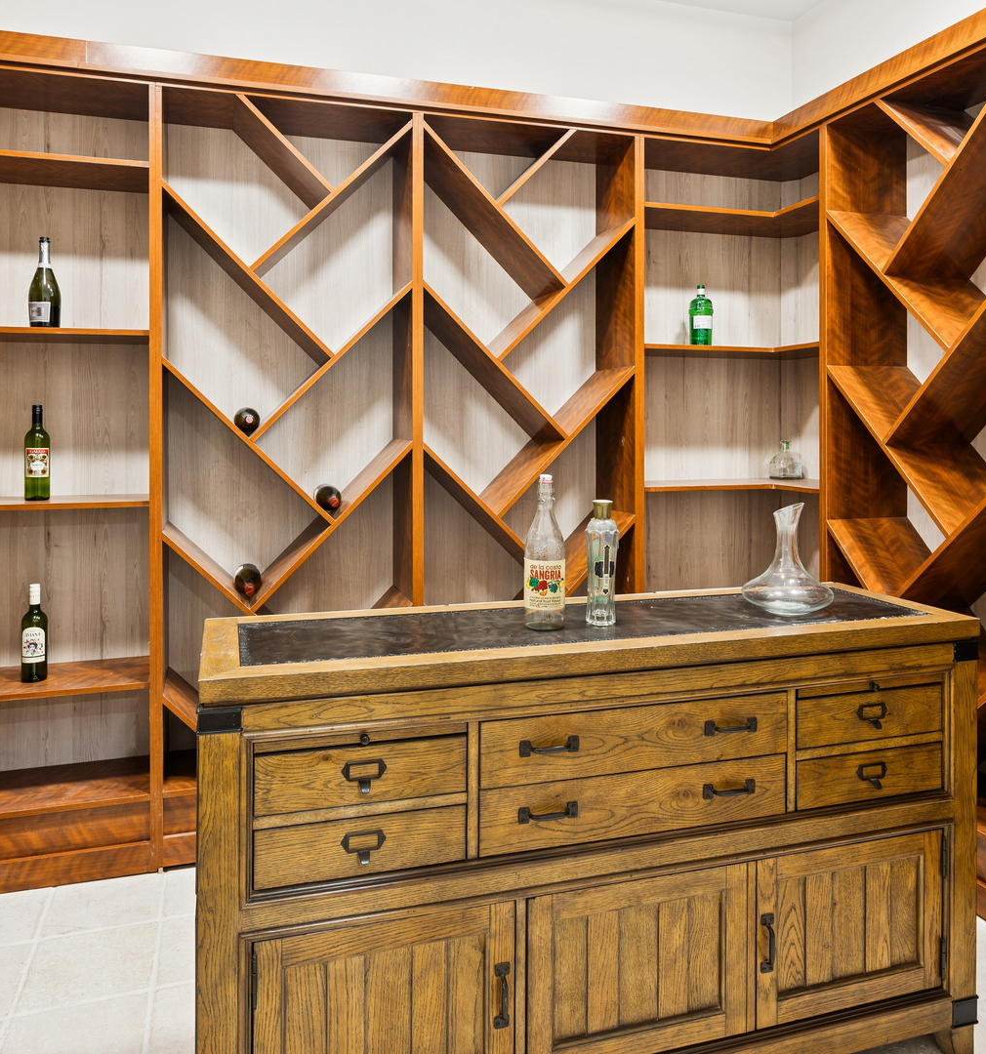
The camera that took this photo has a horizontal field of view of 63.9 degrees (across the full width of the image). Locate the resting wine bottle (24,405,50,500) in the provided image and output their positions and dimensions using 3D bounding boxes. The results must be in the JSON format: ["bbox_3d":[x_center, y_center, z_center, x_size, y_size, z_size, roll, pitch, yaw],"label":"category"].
[{"bbox_3d":[-1.423,-0.232,2.470,0.072,0.296,0.072,-2,5,-30],"label":"resting wine bottle"}]

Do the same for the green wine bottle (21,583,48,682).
[{"bbox_3d":[-1.427,0.325,2.465,0.073,0.297,0.073,-2,5,-30],"label":"green wine bottle"}]

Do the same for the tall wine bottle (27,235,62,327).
[{"bbox_3d":[-1.407,-0.760,2.485,0.088,0.303,0.088,-2,5,-29],"label":"tall wine bottle"}]

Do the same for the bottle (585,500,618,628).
[{"bbox_3d":[0.230,0.072,1.665,0.068,0.256,0.068,1,4,8],"label":"bottle"}]

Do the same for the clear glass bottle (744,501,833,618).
[{"bbox_3d":[0.655,0.066,1.765,0.194,0.241,0.194,1,4,17],"label":"clear glass bottle"}]

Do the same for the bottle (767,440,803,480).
[{"bbox_3d":[1.205,-0.276,3.250,0.118,0.160,0.105,1,4,20],"label":"bottle"}]

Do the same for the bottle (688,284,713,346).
[{"bbox_3d":[0.791,-0.801,3.000,0.088,0.235,0.088,1,4,15],"label":"bottle"}]

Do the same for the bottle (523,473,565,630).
[{"bbox_3d":[0.109,0.048,1.640,0.086,0.312,0.086,0,4,4],"label":"bottle"}]

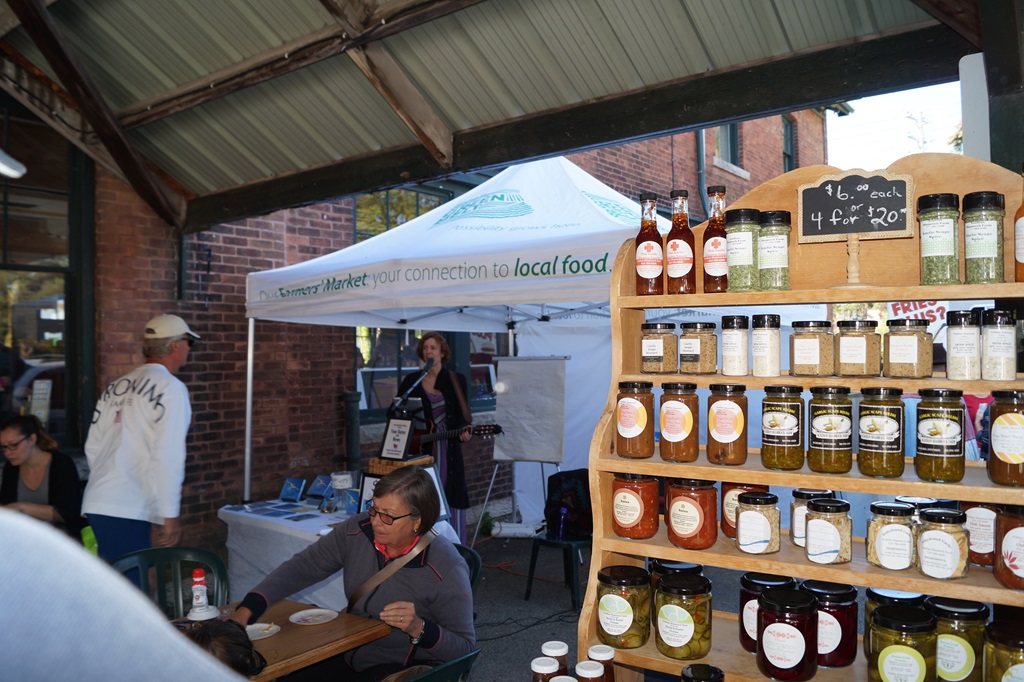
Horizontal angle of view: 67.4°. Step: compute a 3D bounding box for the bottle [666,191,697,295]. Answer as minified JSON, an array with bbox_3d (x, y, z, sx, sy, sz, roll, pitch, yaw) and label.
[{"bbox_3d":[0.285,-0.164,1.292,0.047,0.179,0.047,0,-1,21],"label":"bottle"}]

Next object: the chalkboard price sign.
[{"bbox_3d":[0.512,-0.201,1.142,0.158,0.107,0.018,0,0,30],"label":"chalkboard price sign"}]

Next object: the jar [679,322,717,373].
[{"bbox_3d":[0.320,0.015,1.316,0.066,0.087,0.060,-1,-1,34],"label":"jar"}]

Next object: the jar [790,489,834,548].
[{"bbox_3d":[0.480,0.284,1.222,0.066,0.085,0.060,-1,-1,31],"label":"jar"}]

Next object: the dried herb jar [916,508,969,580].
[{"bbox_3d":[0.603,0.282,1.073,0.066,0.085,0.060,-1,-1,35],"label":"dried herb jar"}]

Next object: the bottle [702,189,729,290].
[{"bbox_3d":[0.337,-0.165,1.264,0.047,0.179,0.047,0,-1,20],"label":"bottle"}]

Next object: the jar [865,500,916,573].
[{"bbox_3d":[0.544,0.279,1.101,0.066,0.085,0.059,0,-1,22],"label":"jar"}]

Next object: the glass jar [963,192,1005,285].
[{"bbox_3d":[0.677,-0.147,1.101,0.051,0.134,0.051,-1,-1,43],"label":"glass jar"}]

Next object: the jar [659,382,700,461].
[{"bbox_3d":[0.274,0.132,1.258,0.062,0.124,0.062,0,-1,22],"label":"jar"}]

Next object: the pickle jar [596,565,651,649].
[{"bbox_3d":[0.178,0.425,1.223,0.084,0.109,0.084,0,0,0],"label":"pickle jar"}]

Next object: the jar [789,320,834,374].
[{"bbox_3d":[0.474,0.012,1.212,0.066,0.085,0.059,0,-1,34],"label":"jar"}]

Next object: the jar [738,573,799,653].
[{"bbox_3d":[0.407,0.431,1.224,0.084,0.105,0.084,0,-1,0],"label":"jar"}]

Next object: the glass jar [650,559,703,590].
[{"bbox_3d":[0.280,0.430,1.296,0.084,0.107,0.084,0,-1,0],"label":"glass jar"}]

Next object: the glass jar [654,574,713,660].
[{"bbox_3d":[0.264,0.423,1.178,0.085,0.109,0.085,0,0,0],"label":"glass jar"}]

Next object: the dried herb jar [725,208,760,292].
[{"bbox_3d":[0.370,-0.145,1.227,0.054,0.132,0.054,0,0,0],"label":"dried herb jar"}]

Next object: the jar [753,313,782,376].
[{"bbox_3d":[0.408,0.008,1.225,0.042,0.098,0.042,0,-1,0],"label":"jar"}]

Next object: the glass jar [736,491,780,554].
[{"bbox_3d":[0.373,0.276,1.163,0.067,0.083,0.062,0,0,0],"label":"glass jar"}]

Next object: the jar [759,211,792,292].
[{"bbox_3d":[0.424,-0.143,1.239,0.051,0.133,0.051,0,-1,24],"label":"jar"}]

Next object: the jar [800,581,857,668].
[{"bbox_3d":[0.482,0.430,1.172,0.084,0.106,0.084,0,-1,0],"label":"jar"}]

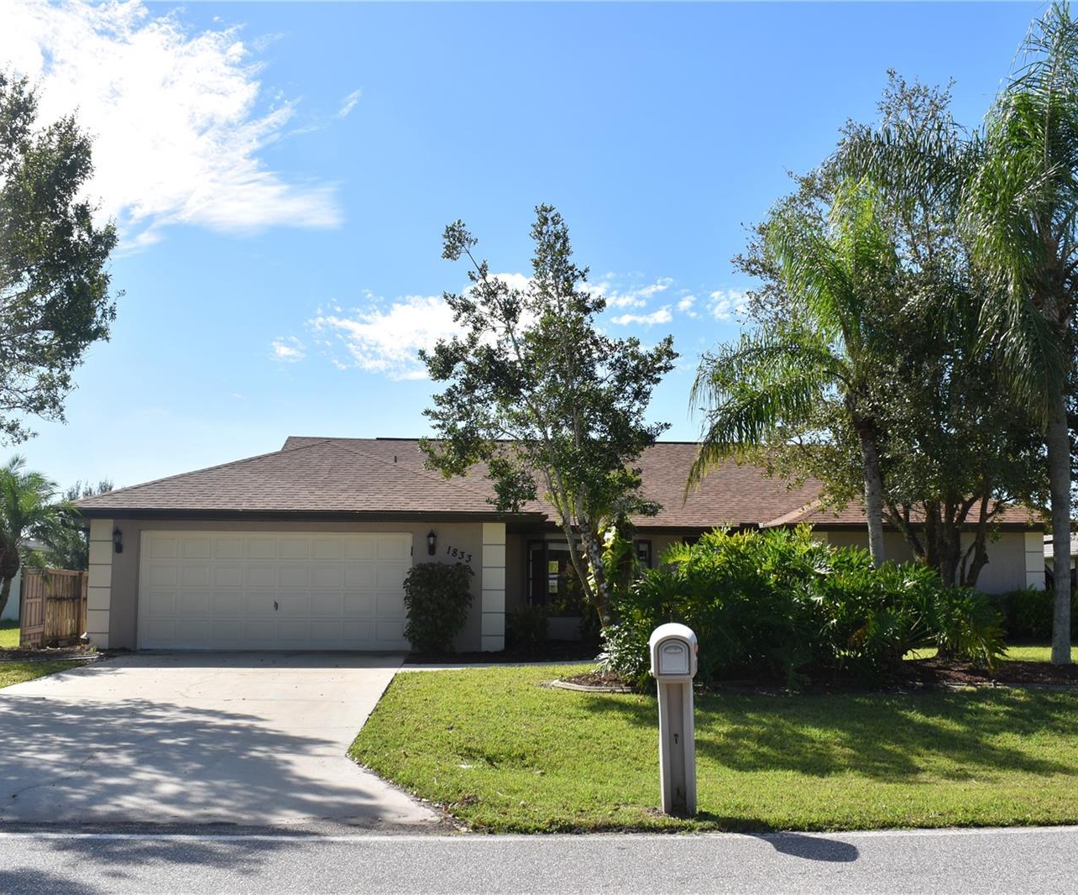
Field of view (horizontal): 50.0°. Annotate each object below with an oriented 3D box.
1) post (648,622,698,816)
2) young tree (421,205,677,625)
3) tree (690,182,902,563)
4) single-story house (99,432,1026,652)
[{"bbox_3d":[0.916,1.840,7.963,0.321,1.257,0.480,0,-6,3],"label":"post"},{"bbox_3d":[0.182,-0.228,17.768,3.853,7.151,3.700,1,-6,-3],"label":"young tree"},{"bbox_3d":[4.007,-0.439,18.296,3.379,7.708,3.500,1,-6,-3],"label":"tree"},{"bbox_3d":[1.016,1.978,29.493,19.200,5.150,17.500,1,-6,-3],"label":"single-story house"}]

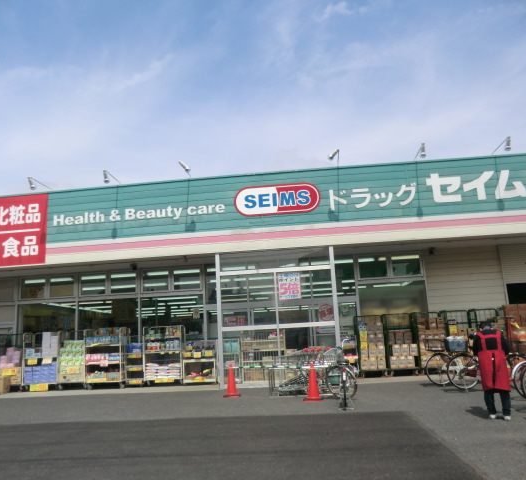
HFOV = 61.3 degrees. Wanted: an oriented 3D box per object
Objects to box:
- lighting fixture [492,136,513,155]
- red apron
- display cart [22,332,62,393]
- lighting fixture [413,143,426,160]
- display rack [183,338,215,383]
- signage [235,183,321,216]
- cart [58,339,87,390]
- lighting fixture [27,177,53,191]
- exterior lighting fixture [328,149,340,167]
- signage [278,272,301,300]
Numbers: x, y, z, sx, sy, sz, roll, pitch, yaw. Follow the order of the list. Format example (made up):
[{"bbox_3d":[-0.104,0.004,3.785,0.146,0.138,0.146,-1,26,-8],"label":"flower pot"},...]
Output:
[{"bbox_3d":[5.904,-2.256,10.999,0.180,0.320,0.920,-4,-11,4],"label":"lighting fixture"},{"bbox_3d":[3.532,1.846,6.795,0.460,0.880,0.340,-6,-11,17],"label":"red apron"},{"bbox_3d":[-6.387,3.588,13.177,1.107,1.613,0.700,-4,-11,4],"label":"display cart"},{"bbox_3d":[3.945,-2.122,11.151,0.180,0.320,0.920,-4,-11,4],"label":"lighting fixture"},{"bbox_3d":[-1.795,3.493,12.924,0.920,1.260,0.580,-4,-11,5],"label":"display rack"},{"bbox_3d":[0.391,-1.084,11.883,2.330,0.810,0.100,-4,-11,5],"label":"signage"},{"bbox_3d":[-5.364,3.464,12.834,0.786,1.622,0.700,-4,-11,4],"label":"cart"},{"bbox_3d":[-6.004,-1.388,12.036,0.220,0.370,1.100,-4,-11,5],"label":"lighting fixture"},{"bbox_3d":[1.806,-1.982,11.379,0.340,0.300,1.100,-4,-11,5],"label":"exterior lighting fixture"},{"bbox_3d":[0.707,1.188,11.481,0.570,0.690,0.020,-4,-11,5],"label":"signage"}]

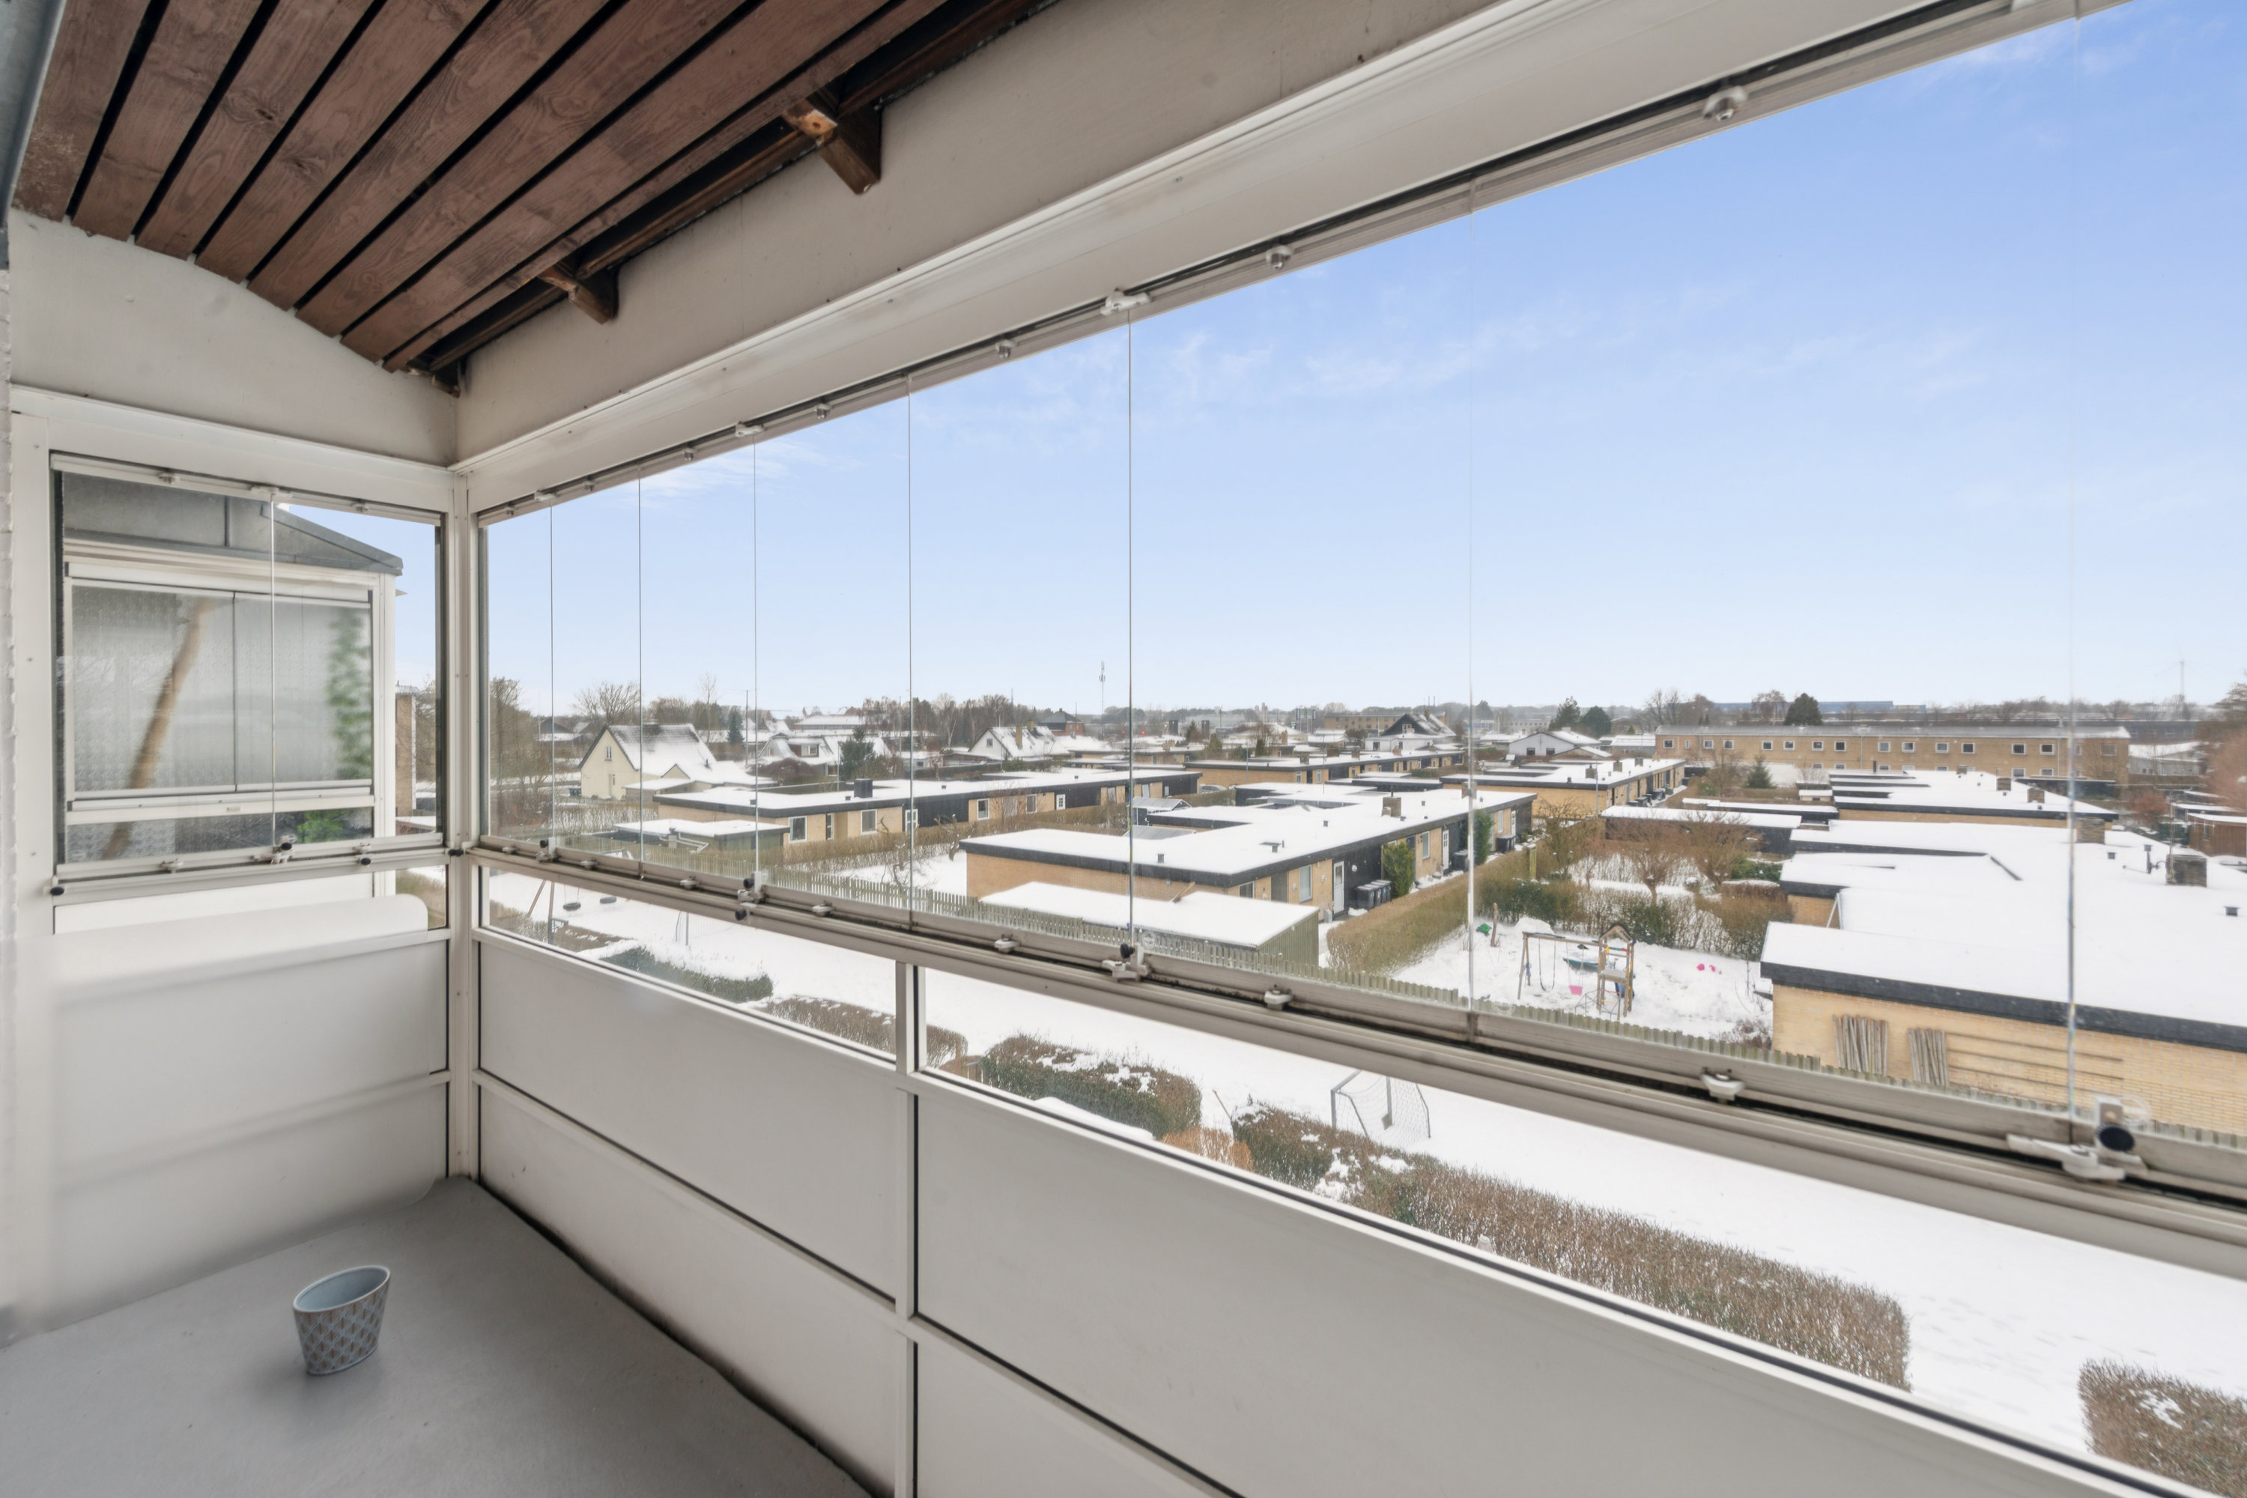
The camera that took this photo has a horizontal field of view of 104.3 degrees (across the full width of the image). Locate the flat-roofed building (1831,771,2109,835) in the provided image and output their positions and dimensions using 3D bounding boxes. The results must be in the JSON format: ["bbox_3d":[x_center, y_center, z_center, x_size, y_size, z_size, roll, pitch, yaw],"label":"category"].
[{"bbox_3d":[65.387,4.424,71.111,12.000,3.100,49.500,2,2,39],"label":"flat-roofed building"}]

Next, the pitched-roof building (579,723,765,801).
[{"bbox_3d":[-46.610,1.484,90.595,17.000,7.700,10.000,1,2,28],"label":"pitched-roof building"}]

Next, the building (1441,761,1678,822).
[{"bbox_3d":[49.808,3.639,95.049,13.900,3.100,51.700,2,2,39],"label":"building"}]

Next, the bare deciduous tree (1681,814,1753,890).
[{"bbox_3d":[29.179,5.100,42.843,3.200,3.600,3.200,1,2,34],"label":"bare deciduous tree"}]

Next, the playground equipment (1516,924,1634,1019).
[{"bbox_3d":[13.321,6.253,25.656,3.000,2.420,2.000,2,2,39],"label":"playground equipment"}]

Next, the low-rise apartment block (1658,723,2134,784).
[{"bbox_3d":[93.680,0.971,110.825,44.000,7.400,10.000,2,2,39],"label":"low-rise apartment block"}]

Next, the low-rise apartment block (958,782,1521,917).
[{"bbox_3d":[11.052,5.134,49.439,13.300,3.100,40.600,2,2,39],"label":"low-rise apartment block"}]

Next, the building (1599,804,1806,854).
[{"bbox_3d":[35.150,5.324,53.566,9.900,2.450,6.400,2,2,39],"label":"building"}]

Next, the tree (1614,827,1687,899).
[{"bbox_3d":[24.076,5.333,39.557,3.000,3.350,3.000,1,2,31],"label":"tree"}]

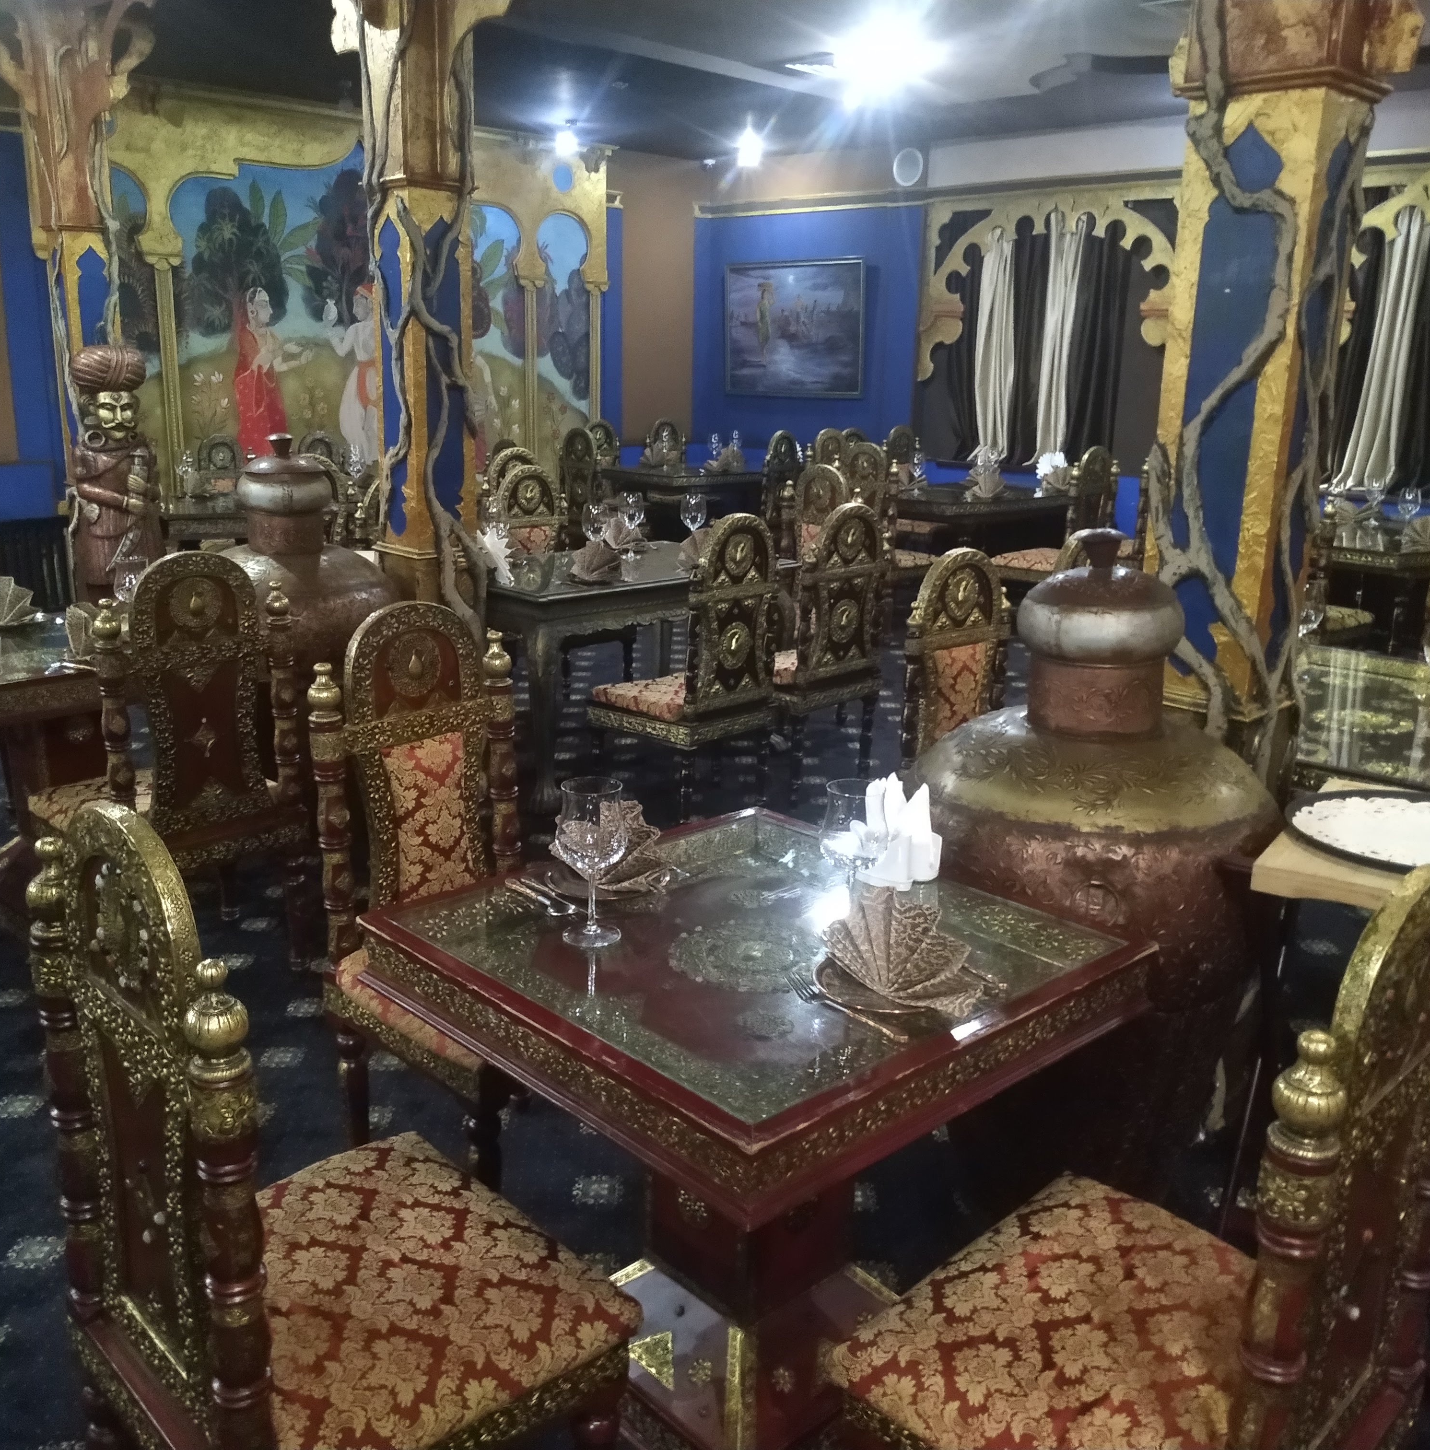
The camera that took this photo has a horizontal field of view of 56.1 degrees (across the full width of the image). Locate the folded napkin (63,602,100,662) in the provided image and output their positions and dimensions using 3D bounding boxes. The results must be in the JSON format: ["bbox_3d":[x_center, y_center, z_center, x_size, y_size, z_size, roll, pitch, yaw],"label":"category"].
[{"bbox_3d":[-1.635,-0.264,3.535,0.185,0.140,0.100,-13,20,-41],"label":"folded napkin"}]

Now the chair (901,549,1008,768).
[{"bbox_3d":[0.798,0.077,3.502,0.480,1.050,0.460,15,20,42],"label":"chair"}]

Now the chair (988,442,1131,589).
[{"bbox_3d":[1.911,-1.038,7.492,0.468,1.043,0.449,15,21,41],"label":"chair"}]

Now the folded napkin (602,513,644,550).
[{"bbox_3d":[-0.399,-0.855,5.805,0.185,0.140,0.100,-13,20,-41],"label":"folded napkin"}]

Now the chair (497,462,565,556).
[{"bbox_3d":[-0.685,-0.610,6.044,0.510,1.040,0.475,15,21,42],"label":"chair"}]

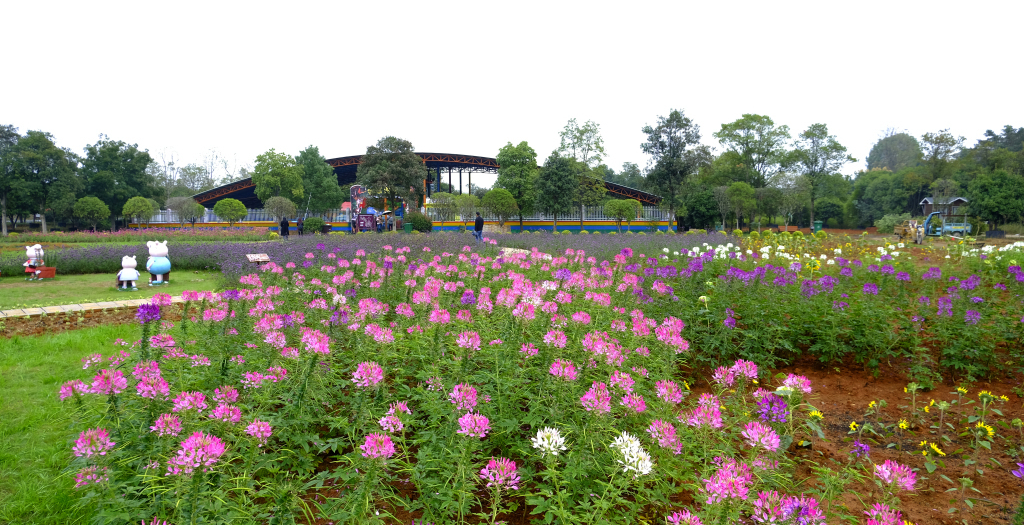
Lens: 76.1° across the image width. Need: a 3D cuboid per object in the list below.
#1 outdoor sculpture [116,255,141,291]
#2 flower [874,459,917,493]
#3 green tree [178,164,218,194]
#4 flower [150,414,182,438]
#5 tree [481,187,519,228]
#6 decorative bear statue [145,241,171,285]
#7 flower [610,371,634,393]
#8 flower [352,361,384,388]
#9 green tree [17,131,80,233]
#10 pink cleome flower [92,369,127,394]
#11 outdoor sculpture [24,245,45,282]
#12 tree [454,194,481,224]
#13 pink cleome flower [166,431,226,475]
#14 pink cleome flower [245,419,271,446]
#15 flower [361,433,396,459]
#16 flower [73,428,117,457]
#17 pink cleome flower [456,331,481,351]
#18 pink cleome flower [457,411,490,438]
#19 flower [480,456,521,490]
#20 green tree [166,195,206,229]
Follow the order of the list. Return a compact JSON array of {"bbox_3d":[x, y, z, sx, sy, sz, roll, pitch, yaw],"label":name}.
[{"bbox_3d":[-7.965,0.229,13.600,0.480,0.745,0.400,-2,5,-30],"label":"outdoor sculpture"},{"bbox_3d":[1.129,0.630,1.927,0.115,0.090,0.109,0,4,0],"label":"flower"},{"bbox_3d":[-37.373,-8.226,78.000,4.768,7.153,4.530,0,4,0],"label":"green tree"},{"bbox_3d":[-1.250,0.590,2.367,0.109,0.079,0.103,0,4,0],"label":"flower"},{"bbox_3d":[-0.970,-4.271,54.000,3.095,3.755,3.095,0,4,0],"label":"tree"},{"bbox_3d":[-7.920,0.007,14.700,0.550,1.020,0.530,-3,5,-38],"label":"decorative bear statue"},{"bbox_3d":[0.591,0.642,3.500,0.128,0.100,0.122,0,4,0],"label":"flower"},{"bbox_3d":[-0.691,0.539,3.150,0.151,0.119,0.151,0,4,0],"label":"flower"},{"bbox_3d":[-38.766,-6.639,54.665,5.632,8.511,5.632,0,4,0],"label":"green tree"},{"bbox_3d":[-1.692,0.504,2.750,0.157,0.104,0.157,0,4,0],"label":"pink cleome flower"},{"bbox_3d":[-11.816,0.006,16.200,0.483,0.904,0.386,-2,5,-30],"label":"outdoor sculpture"},{"bbox_3d":[-3.730,-4.229,54.838,2.186,3.092,2.186,0,4,0],"label":"tree"},{"bbox_3d":[-1.061,0.642,2.200,0.202,0.125,0.182,0,4,0],"label":"pink cleome flower"},{"bbox_3d":[-1.220,0.818,3.150,0.135,0.110,0.135,0,4,0],"label":"pink cleome flower"},{"bbox_3d":[-0.571,0.787,2.800,0.154,0.102,0.154,0,4,0],"label":"flower"},{"bbox_3d":[-1.340,0.578,2.100,0.122,0.088,0.120,0,4,0],"label":"flower"},{"bbox_3d":[-0.266,0.483,4.000,0.148,0.118,0.145,0,4,0],"label":"pink cleome flower"},{"bbox_3d":[-0.157,0.669,2.700,0.133,0.102,0.133,0,4,0],"label":"pink cleome flower"},{"bbox_3d":[-0.040,0.726,2.250,0.135,0.103,0.135,0,4,0],"label":"flower"},{"bbox_3d":[-28.942,-4.321,58.000,3.368,3.058,3.032,0,4,0],"label":"green tree"}]

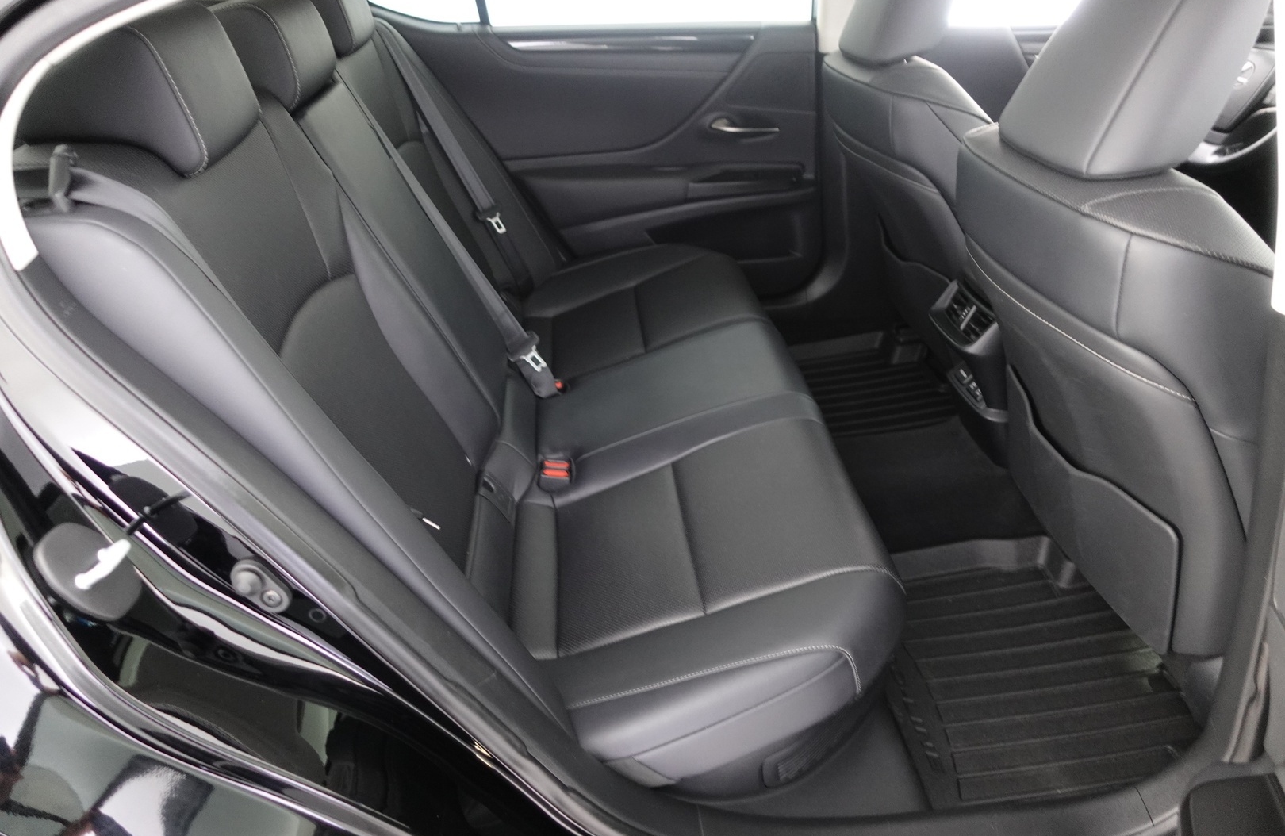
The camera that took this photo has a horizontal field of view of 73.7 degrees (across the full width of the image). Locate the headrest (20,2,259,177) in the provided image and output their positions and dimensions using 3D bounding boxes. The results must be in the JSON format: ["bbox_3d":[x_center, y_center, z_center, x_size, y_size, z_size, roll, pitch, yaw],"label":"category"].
[{"bbox_3d":[-0.508,-0.344,0.870,0.150,0.170,0.240,-14,32,4],"label":"headrest"}]

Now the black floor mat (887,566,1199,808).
[{"bbox_3d":[0.579,0.367,1.301,0.413,0.040,0.450,-8,32,0],"label":"black floor mat"}]

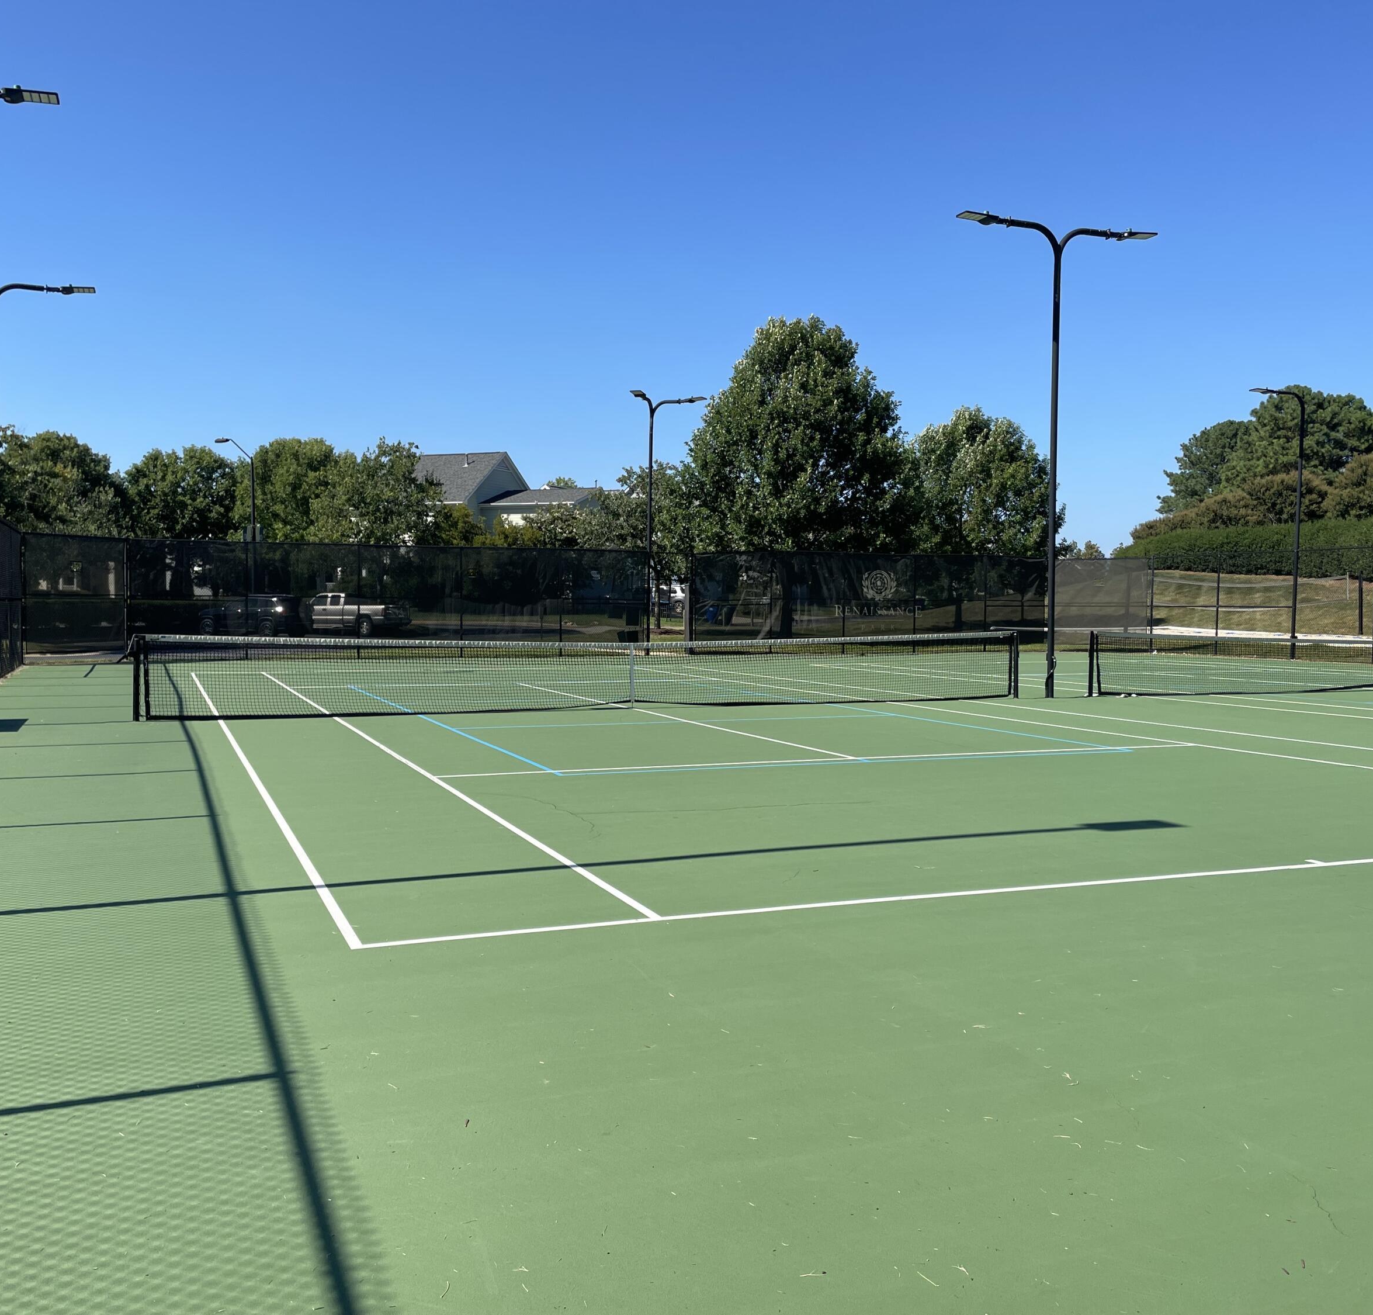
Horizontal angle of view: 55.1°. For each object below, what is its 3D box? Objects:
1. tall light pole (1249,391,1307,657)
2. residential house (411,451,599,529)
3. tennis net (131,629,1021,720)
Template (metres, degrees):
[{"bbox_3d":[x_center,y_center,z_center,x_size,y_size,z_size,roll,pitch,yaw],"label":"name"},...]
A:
[{"bbox_3d":[16.785,-3.795,37.627,1.950,7.650,0.350,0,2,-22],"label":"tall light pole"},{"bbox_3d":[-10.800,-7.200,76.500,12.500,9.300,11.000,1,2,15],"label":"residential house"},{"bbox_3d":[-0.750,0.203,18.684,13.000,1.070,0.100,0,2,-22],"label":"tennis net"}]

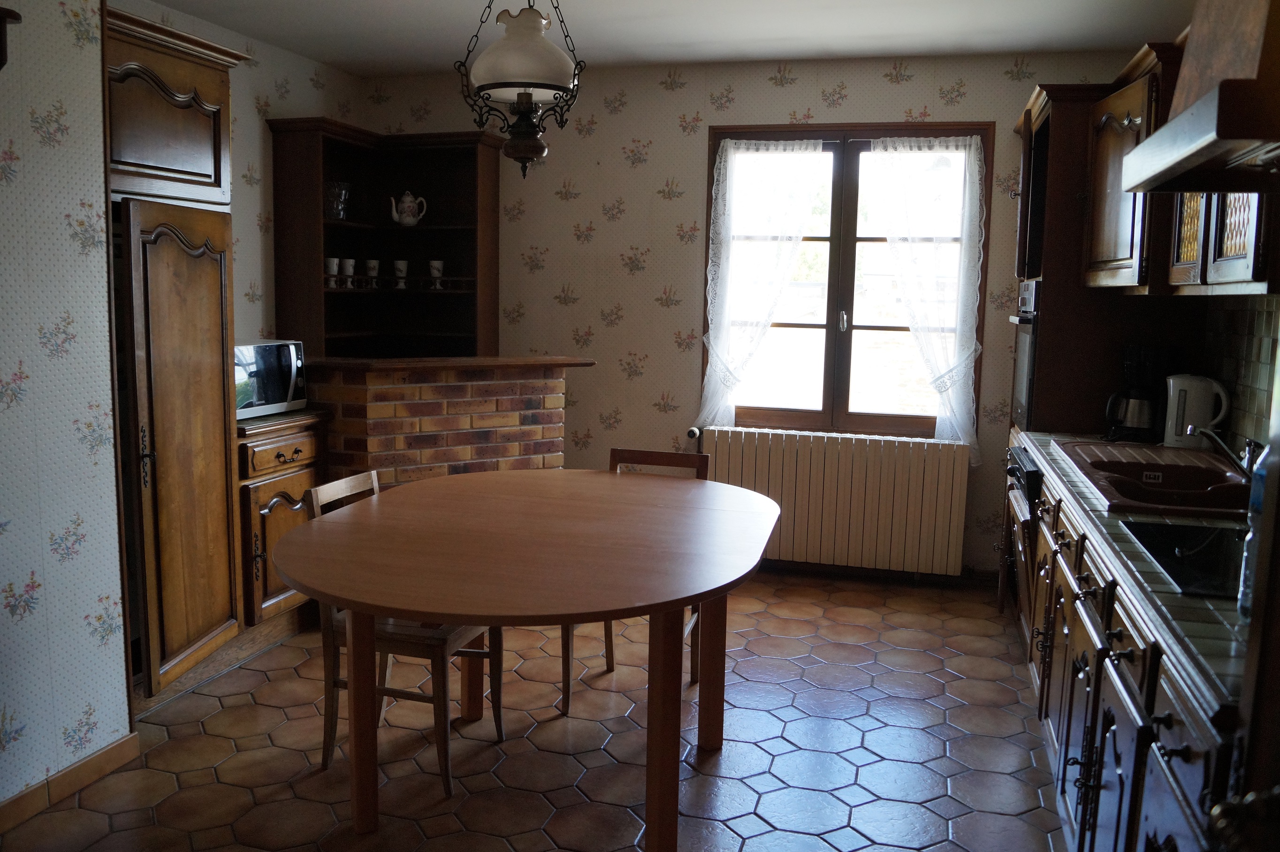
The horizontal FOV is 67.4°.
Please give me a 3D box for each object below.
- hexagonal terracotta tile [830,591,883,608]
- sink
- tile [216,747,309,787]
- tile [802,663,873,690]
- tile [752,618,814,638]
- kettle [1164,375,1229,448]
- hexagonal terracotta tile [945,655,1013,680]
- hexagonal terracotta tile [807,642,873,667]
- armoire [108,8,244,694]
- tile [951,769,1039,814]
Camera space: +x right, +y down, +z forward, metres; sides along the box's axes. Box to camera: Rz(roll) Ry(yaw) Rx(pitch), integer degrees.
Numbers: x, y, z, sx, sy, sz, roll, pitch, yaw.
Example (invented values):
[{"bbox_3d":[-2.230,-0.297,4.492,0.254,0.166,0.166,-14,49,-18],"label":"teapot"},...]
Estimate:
[{"bbox_3d":[0.995,0.803,4.419,0.242,0.010,0.242,3,7,16],"label":"hexagonal terracotta tile"},{"bbox_3d":[1.588,0.230,2.907,0.510,0.190,1.196,4,8,16],"label":"sink"},{"bbox_3d":[-1.067,0.968,2.713,0.243,0.012,0.241,3,7,16],"label":"tile"},{"bbox_3d":[0.726,0.925,3.523,0.238,0.012,0.238,3,8,14],"label":"tile"},{"bbox_3d":[0.601,0.845,3.989,0.242,0.010,0.242,3,7,16],"label":"tile"},{"bbox_3d":[1.909,-0.051,3.291,0.210,0.243,0.158,5,7,32],"label":"kettle"},{"bbox_3d":[1.286,0.922,3.648,0.238,0.012,0.238,3,8,14],"label":"hexagonal terracotta tile"},{"bbox_3d":[0.773,0.884,3.700,0.243,0.012,0.241,3,7,16],"label":"hexagonal terracotta tile"},{"bbox_3d":[-1.739,-0.175,3.100,0.640,2.120,0.640,4,8,16],"label":"armoire"},{"bbox_3d":[0.971,1.007,2.628,0.243,0.012,0.241,3,7,16],"label":"tile"}]

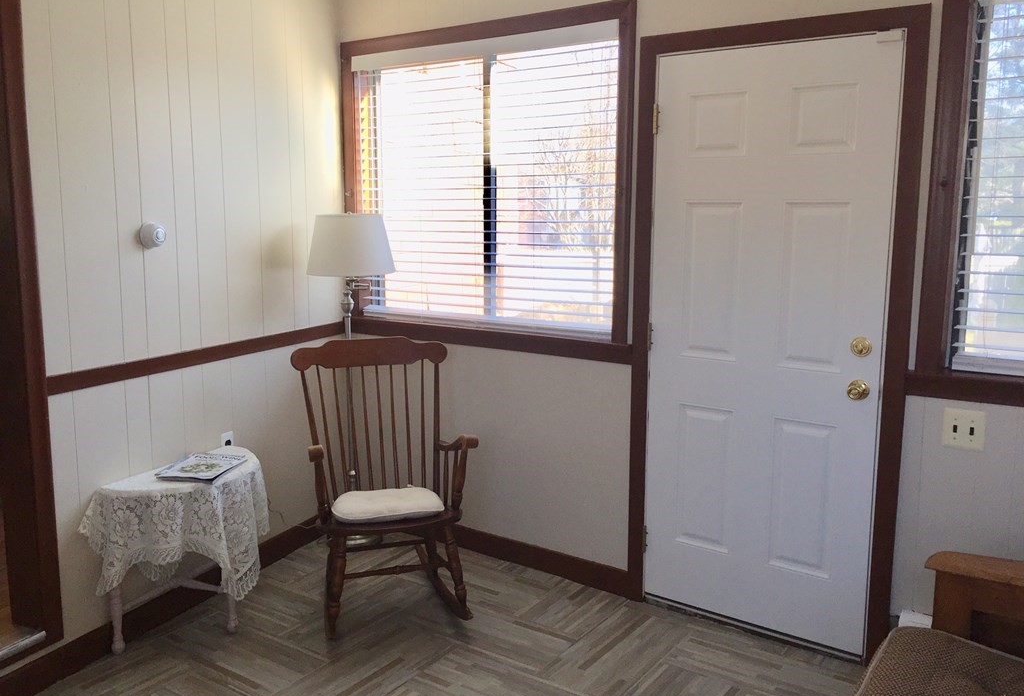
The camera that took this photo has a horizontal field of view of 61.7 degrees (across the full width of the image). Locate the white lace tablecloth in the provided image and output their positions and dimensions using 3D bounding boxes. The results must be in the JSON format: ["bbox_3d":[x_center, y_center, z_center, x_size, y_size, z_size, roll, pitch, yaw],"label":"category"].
[{"bbox_3d":[-1.124,0.662,3.064,0.360,0.460,0.690,4,9,24],"label":"white lace tablecloth"}]

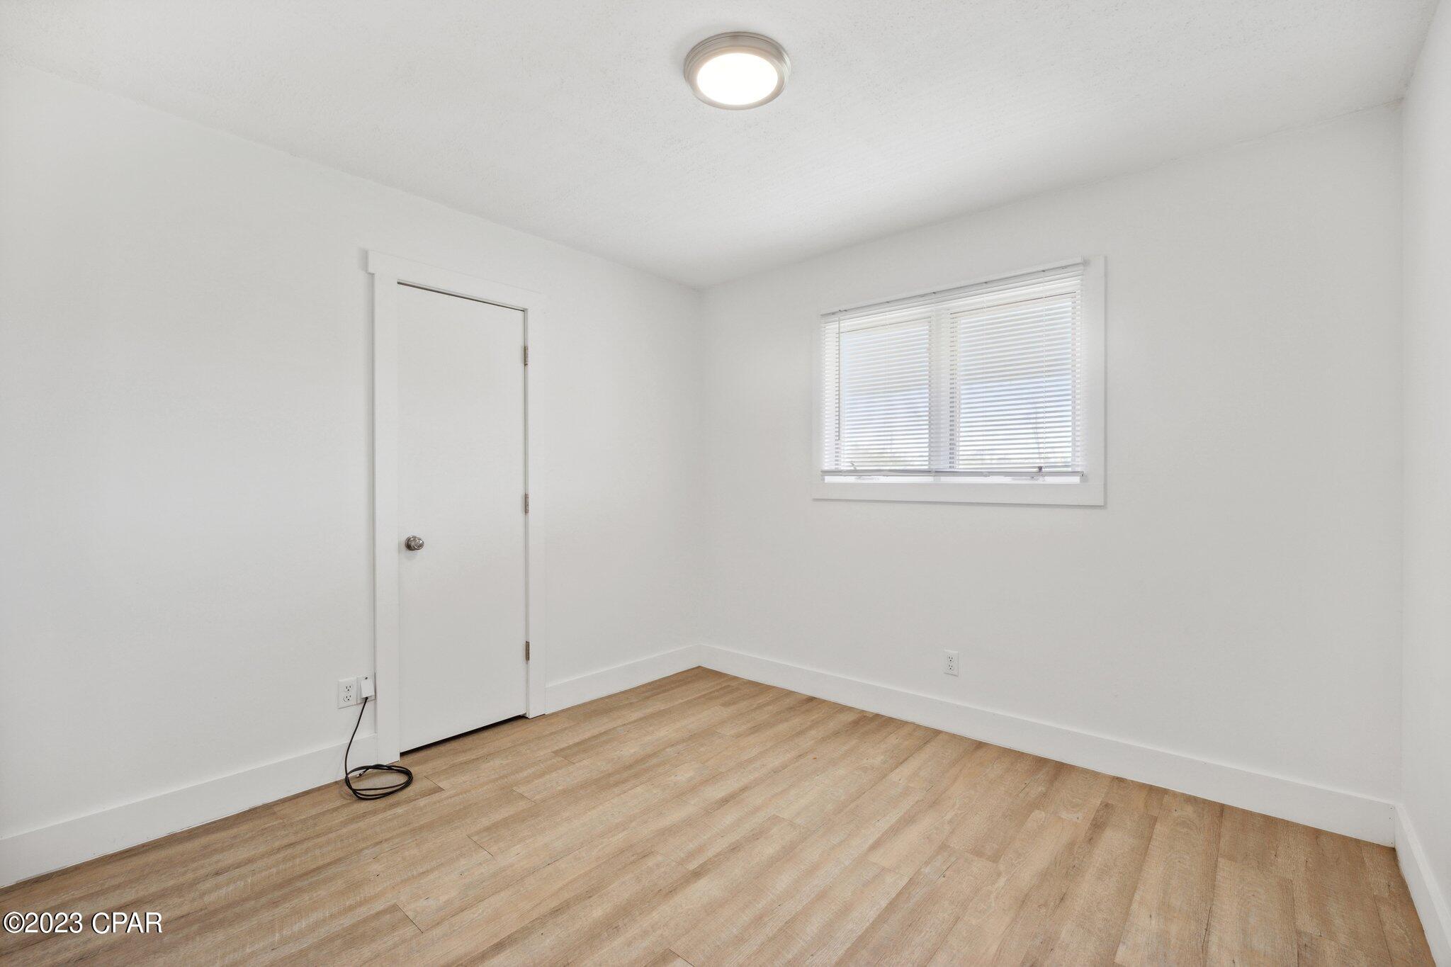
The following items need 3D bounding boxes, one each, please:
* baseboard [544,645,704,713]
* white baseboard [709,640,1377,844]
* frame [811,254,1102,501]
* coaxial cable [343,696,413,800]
[{"bbox_3d":[-0.556,1.113,3.497,0.016,0.134,1.100,0,0,42],"label":"baseboard"},{"bbox_3d":[0.999,1.114,2.932,3.057,0.133,0.016,0,0,39],"label":"white baseboard"},{"bbox_3d":[1.023,-0.418,2.918,1.388,1.027,0.060,0,0,39],"label":"frame"},{"bbox_3d":[-1.364,1.026,2.390,0.285,0.310,0.215,0,0,42],"label":"coaxial cable"}]

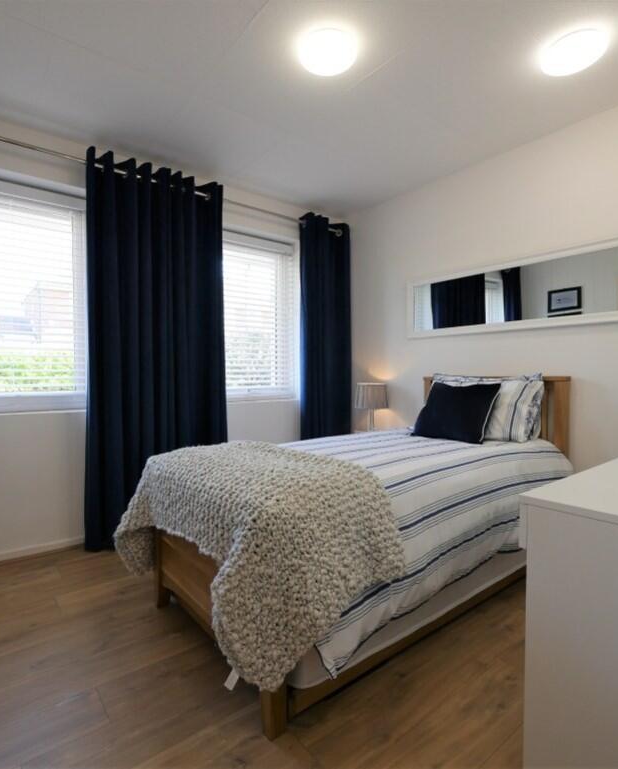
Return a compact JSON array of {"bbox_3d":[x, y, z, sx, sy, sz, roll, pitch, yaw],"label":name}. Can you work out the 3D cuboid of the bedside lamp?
[{"bbox_3d":[0.514,0.198,3.355,0.251,0.419,0.247,0,2,0],"label":"bedside lamp"}]

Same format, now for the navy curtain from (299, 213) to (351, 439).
[{"bbox_3d":[0.152,-0.234,3.568,0.539,2.352,0.142,-2,2,-37],"label":"navy curtain"}]

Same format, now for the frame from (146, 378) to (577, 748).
[{"bbox_3d":[0.403,0.478,2.095,1.997,1.013,0.917,-2,2,-38],"label":"frame"}]

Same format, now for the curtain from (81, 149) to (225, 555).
[{"bbox_3d":[-0.967,-0.207,2.730,0.903,2.362,0.142,-2,2,-37],"label":"curtain"}]

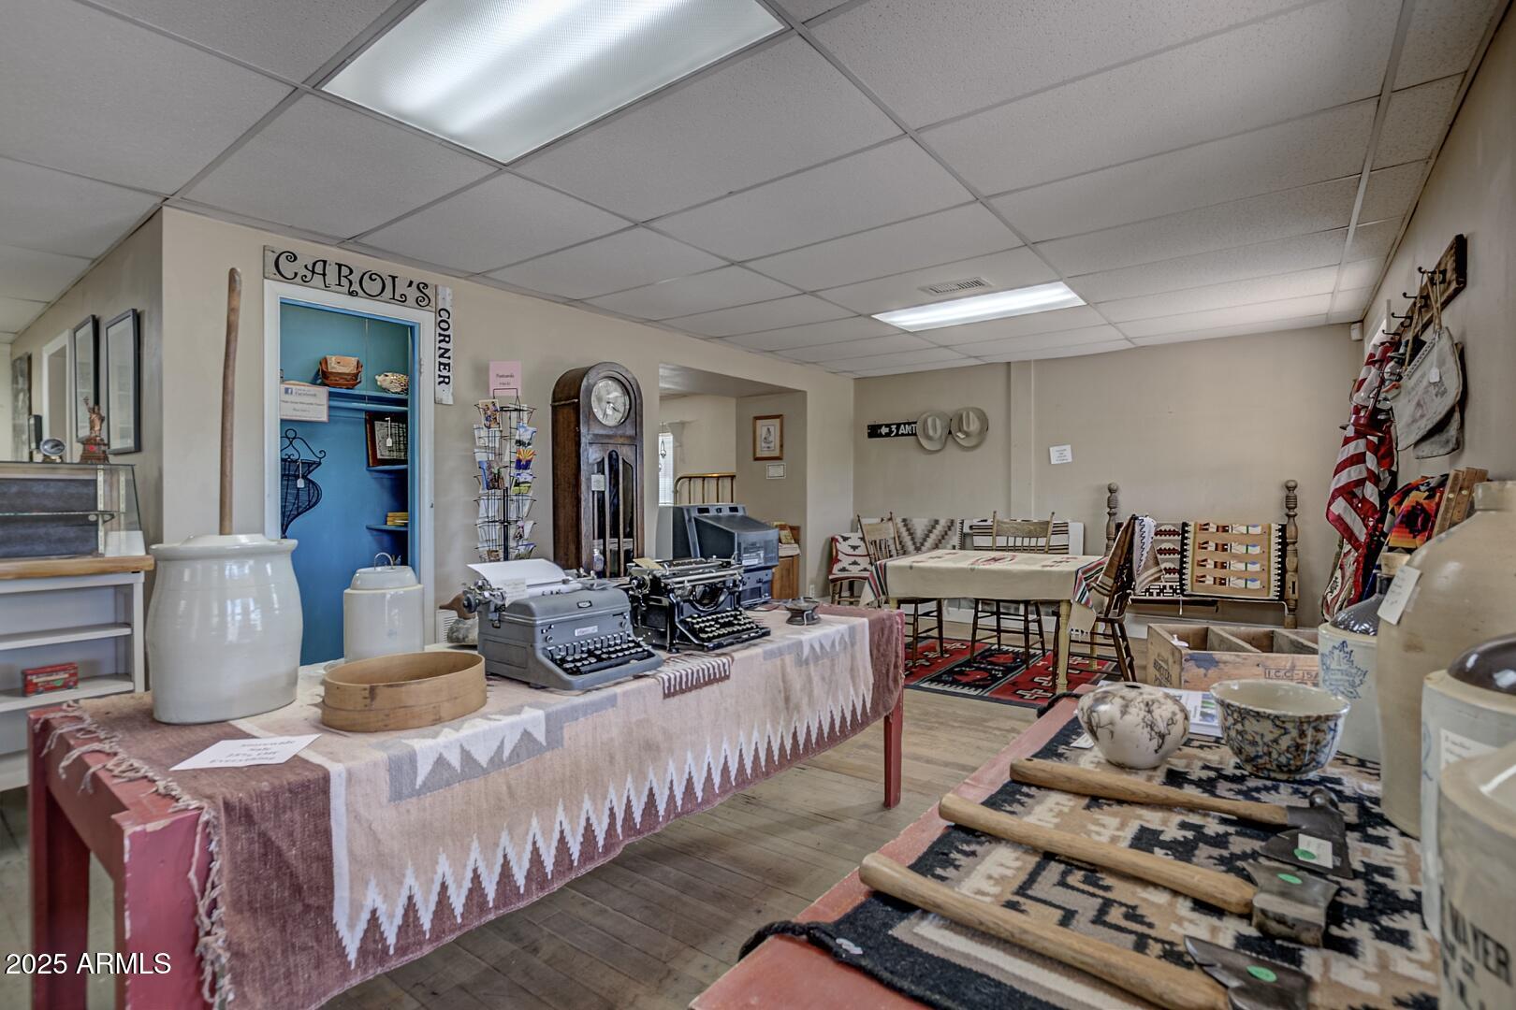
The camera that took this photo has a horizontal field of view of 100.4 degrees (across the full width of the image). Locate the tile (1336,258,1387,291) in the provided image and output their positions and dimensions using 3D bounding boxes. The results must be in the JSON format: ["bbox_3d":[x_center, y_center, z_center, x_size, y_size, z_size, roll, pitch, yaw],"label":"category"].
[{"bbox_3d":[3.420,-1.303,3.590,0.190,0.020,0.620,0,0,39],"label":"tile"}]

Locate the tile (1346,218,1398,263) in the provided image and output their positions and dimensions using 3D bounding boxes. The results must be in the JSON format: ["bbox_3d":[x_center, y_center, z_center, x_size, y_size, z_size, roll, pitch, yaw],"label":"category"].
[{"bbox_3d":[2.867,-1.236,2.946,0.172,0.016,0.616,0,1,40],"label":"tile"}]

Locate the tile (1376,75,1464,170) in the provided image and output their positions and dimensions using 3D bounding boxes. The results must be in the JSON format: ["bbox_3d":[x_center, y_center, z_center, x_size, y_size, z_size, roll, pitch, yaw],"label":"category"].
[{"bbox_3d":[2.089,-1.211,2.016,0.165,0.016,0.610,0,1,40],"label":"tile"}]

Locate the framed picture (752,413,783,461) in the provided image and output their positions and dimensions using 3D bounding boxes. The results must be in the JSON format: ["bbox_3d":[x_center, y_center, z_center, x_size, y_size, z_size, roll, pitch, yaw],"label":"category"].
[{"bbox_3d":[0.097,-0.660,6.180,0.340,0.445,0.025,0,0,35],"label":"framed picture"}]

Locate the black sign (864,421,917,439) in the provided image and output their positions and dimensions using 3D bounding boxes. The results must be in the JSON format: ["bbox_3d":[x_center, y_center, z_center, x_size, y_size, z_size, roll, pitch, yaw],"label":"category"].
[{"bbox_3d":[1.555,-0.720,5.912,1.129,0.137,0.020,0,1,31],"label":"black sign"}]

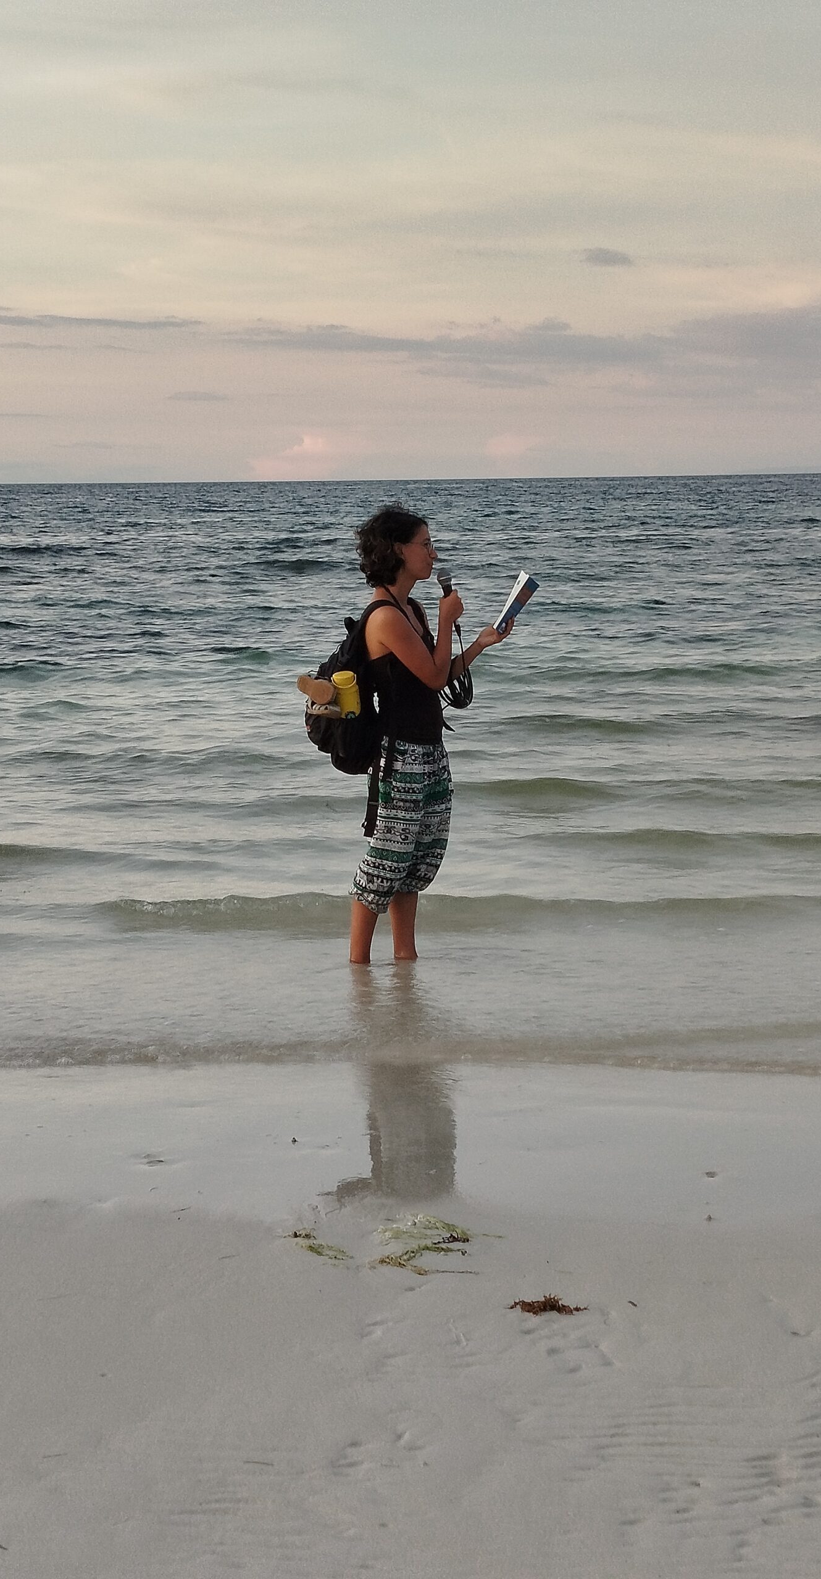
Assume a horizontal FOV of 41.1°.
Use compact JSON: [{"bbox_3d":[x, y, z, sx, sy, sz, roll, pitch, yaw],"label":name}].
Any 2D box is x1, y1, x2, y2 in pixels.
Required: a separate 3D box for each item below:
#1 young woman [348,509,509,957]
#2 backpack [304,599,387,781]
[{"bbox_3d":[0.061,-0.096,3.591,0.550,1.622,0.460,3,16,12],"label":"young woman"},{"bbox_3d":[-0.211,-0.317,3.548,0.260,0.550,0.310,3,16,12],"label":"backpack"}]

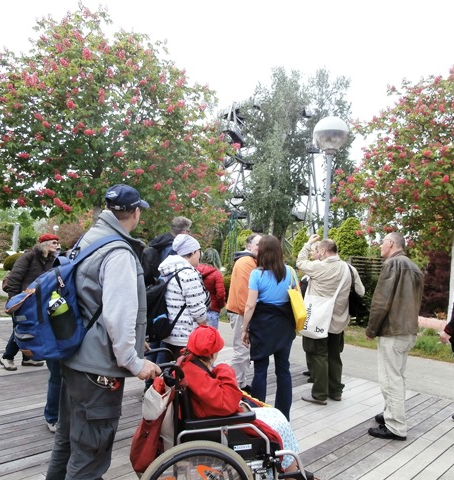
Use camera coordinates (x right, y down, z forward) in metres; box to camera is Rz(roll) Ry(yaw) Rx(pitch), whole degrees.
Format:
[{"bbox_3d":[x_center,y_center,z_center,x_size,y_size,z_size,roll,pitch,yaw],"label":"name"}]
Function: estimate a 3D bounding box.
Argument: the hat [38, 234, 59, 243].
[{"bbox_3d":[-2.172,-0.016,5.400,0.260,0.110,0.240,3,-1,18],"label":"hat"}]

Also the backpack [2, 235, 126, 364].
[{"bbox_3d":[-0.806,0.285,2.200,0.360,0.580,0.400,2,-2,45],"label":"backpack"}]

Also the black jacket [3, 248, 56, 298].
[{"bbox_3d":[-2.355,0.432,5.400,0.460,0.680,0.550,3,-2,23],"label":"black jacket"}]

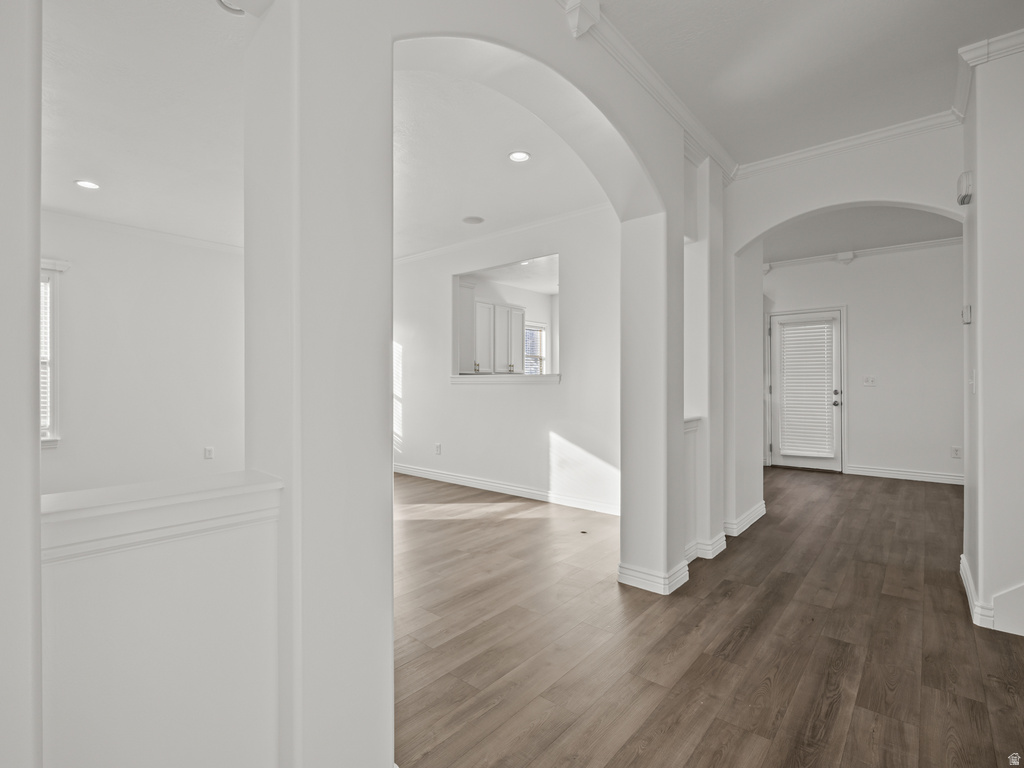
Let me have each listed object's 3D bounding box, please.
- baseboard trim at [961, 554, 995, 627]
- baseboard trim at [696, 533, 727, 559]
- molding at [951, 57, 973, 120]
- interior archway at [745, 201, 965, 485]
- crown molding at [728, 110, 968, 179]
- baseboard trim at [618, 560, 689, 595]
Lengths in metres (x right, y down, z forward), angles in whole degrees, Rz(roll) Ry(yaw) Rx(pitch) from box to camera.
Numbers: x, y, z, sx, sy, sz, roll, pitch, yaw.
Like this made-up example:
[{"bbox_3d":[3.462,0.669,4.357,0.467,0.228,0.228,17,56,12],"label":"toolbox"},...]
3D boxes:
[{"bbox_3d":[2.440,1.068,2.493,0.076,0.118,0.786,0,0,41],"label":"baseboard trim"},{"bbox_3d":[1.350,1.071,3.182,0.091,0.118,0.290,0,0,41],"label":"baseboard trim"},{"bbox_3d":[2.350,-1.538,2.471,0.058,0.082,0.695,0,0,41],"label":"molding"},{"bbox_3d":[2.171,-0.010,3.173,1.240,2.277,0.130,0,0,41],"label":"interior archway"},{"bbox_3d":[2.107,-1.538,3.102,1.232,0.082,0.058,0,0,41],"label":"crown molding"},{"bbox_3d":[0.812,1.071,2.712,0.290,0.118,0.305,0,0,41],"label":"baseboard trim"}]

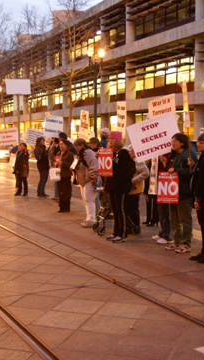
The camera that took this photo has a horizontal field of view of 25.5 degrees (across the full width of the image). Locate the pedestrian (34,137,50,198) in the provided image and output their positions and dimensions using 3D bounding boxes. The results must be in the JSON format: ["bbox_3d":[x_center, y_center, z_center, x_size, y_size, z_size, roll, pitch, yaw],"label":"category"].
[{"bbox_3d":[-1.742,-0.374,12.994,0.380,1.693,0.480,2,5,22],"label":"pedestrian"}]

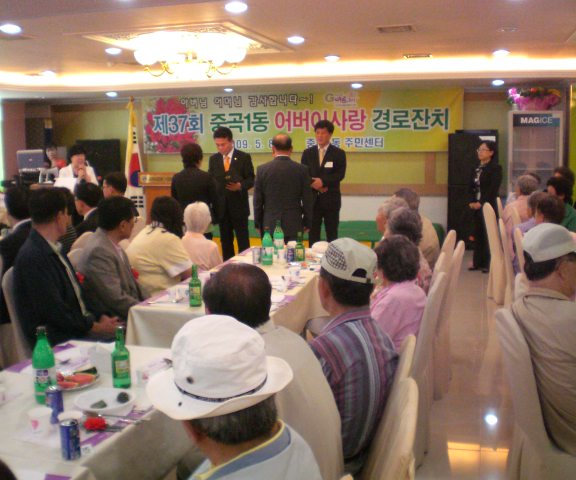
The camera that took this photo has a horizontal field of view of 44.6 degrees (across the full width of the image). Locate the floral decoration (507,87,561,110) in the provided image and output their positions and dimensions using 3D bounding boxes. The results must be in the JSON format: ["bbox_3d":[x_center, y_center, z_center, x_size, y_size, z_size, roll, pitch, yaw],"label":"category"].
[{"bbox_3d":[3.407,-1.964,9.750,0.740,0.340,0.420,1,8,14],"label":"floral decoration"}]

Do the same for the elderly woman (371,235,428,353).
[{"bbox_3d":[0.351,0.535,3.272,0.660,1.160,0.460,6,10,41],"label":"elderly woman"}]

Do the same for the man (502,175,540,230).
[{"bbox_3d":[2.608,-0.070,7.577,0.480,1.220,0.680,5,9,35],"label":"man"}]

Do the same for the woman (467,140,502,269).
[{"bbox_3d":[2.436,-0.406,8.654,0.340,1.610,0.460,-4,8,-24],"label":"woman"}]

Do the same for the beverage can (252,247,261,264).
[{"bbox_3d":[-0.219,0.107,4.940,0.056,0.108,0.056,0,8,0],"label":"beverage can"}]

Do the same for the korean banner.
[{"bbox_3d":[0.100,-1.845,11.074,5.150,0.945,0.030,1,8,14],"label":"korean banner"}]

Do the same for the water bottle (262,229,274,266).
[{"bbox_3d":[-0.139,0.051,4.871,0.076,0.254,0.076,0,7,0],"label":"water bottle"}]

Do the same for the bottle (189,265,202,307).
[{"bbox_3d":[-0.486,0.240,3.696,0.065,0.215,0.065,0,8,0],"label":"bottle"}]

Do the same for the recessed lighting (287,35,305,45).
[{"bbox_3d":[0.083,-1.982,6.884,0.175,0.045,0.175,2,9,16],"label":"recessed lighting"}]

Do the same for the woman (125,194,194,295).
[{"bbox_3d":[-0.794,0.332,4.674,0.680,1.240,0.500,-8,11,-41],"label":"woman"}]

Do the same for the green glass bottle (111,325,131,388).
[{"bbox_3d":[-0.597,0.416,2.510,0.065,0.215,0.065,2,9,16],"label":"green glass bottle"}]

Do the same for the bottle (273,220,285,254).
[{"bbox_3d":[-0.070,-0.021,5.314,0.077,0.250,0.077,2,9,16],"label":"bottle"}]

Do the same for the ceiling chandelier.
[{"bbox_3d":[-1.022,-1.872,7.327,1.200,0.358,1.200,1,8,14],"label":"ceiling chandelier"}]

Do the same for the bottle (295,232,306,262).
[{"bbox_3d":[0.088,0.042,5.002,0.065,0.215,0.065,2,9,16],"label":"bottle"}]

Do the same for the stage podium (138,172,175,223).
[{"bbox_3d":[-1.483,-0.307,9.258,0.750,1.170,0.500,2,9,16],"label":"stage podium"}]

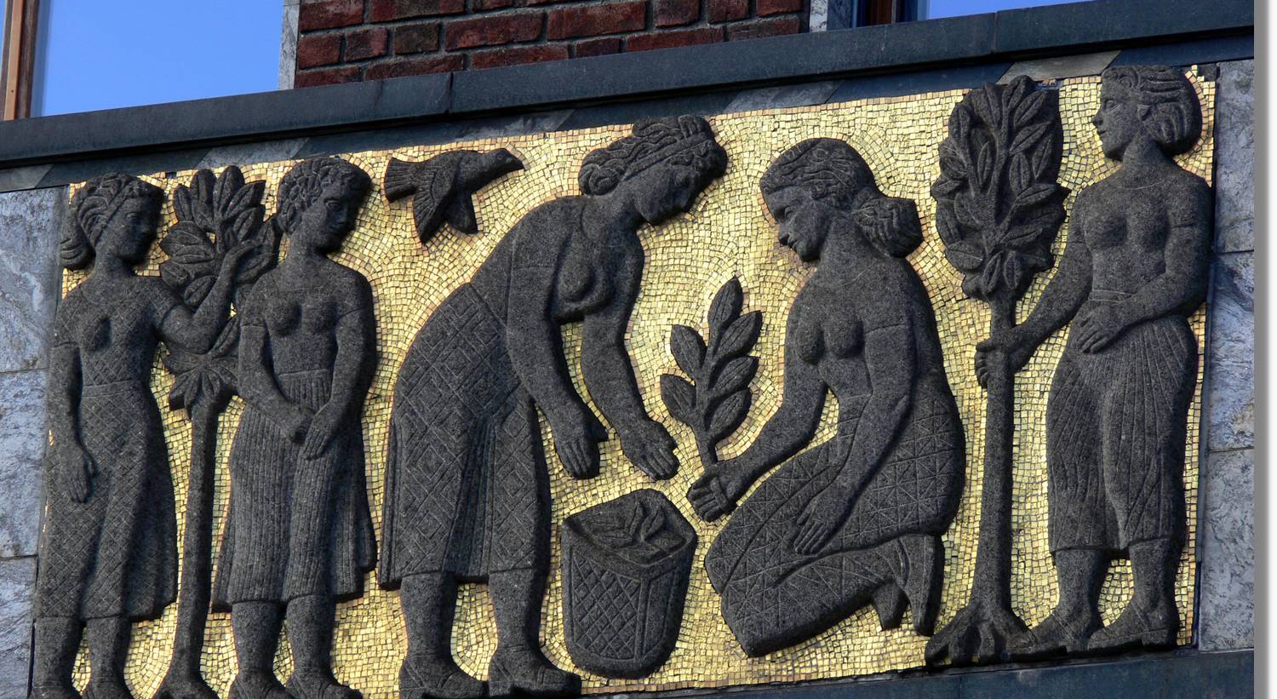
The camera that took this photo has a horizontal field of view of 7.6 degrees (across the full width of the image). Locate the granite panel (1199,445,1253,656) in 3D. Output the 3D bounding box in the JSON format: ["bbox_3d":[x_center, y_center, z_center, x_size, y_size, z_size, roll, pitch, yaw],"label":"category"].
[{"bbox_3d":[1.472,0.478,23.215,0.240,0.522,0.060,-6,-23,21],"label":"granite panel"}]

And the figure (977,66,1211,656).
[{"bbox_3d":[1.120,0.023,23.996,0.591,1.521,0.150,-5,-21,24],"label":"figure"}]

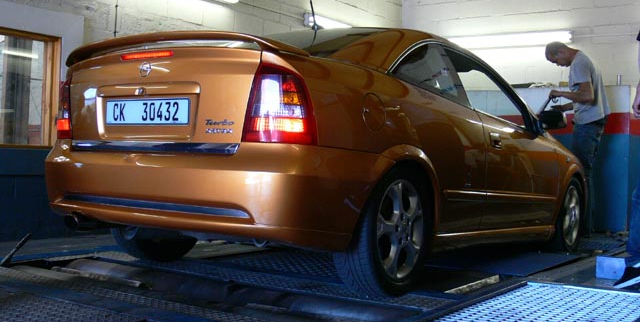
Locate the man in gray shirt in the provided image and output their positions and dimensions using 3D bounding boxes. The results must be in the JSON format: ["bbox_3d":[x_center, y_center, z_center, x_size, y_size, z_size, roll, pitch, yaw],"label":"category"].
[{"bbox_3d":[2.329,-0.199,6.662,0.540,1.761,0.490,2,0,20],"label":"man in gray shirt"}]

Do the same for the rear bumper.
[{"bbox_3d":[-0.581,0.125,3.422,1.690,0.420,0.730,2,-1,35],"label":"rear bumper"}]

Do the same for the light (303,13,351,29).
[{"bbox_3d":[0.277,-1.395,7.919,0.090,0.125,1.550,3,1,35],"label":"light"}]

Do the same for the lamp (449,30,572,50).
[{"bbox_3d":[2.003,-1.339,8.203,1.550,0.135,0.090,3,1,35],"label":"lamp"}]

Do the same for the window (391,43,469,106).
[{"bbox_3d":[0.565,-0.502,3.924,0.080,0.360,0.860,-20,-13,36],"label":"window"}]

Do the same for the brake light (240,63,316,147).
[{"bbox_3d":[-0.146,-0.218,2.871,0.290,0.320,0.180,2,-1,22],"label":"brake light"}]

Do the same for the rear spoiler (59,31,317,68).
[{"bbox_3d":[-0.678,-0.489,3.252,1.380,0.125,0.310,2,-1,35],"label":"rear spoiler"}]

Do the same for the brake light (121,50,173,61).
[{"bbox_3d":[-0.743,-0.450,3.162,0.325,0.028,0.040,2,-1,35],"label":"brake light"}]

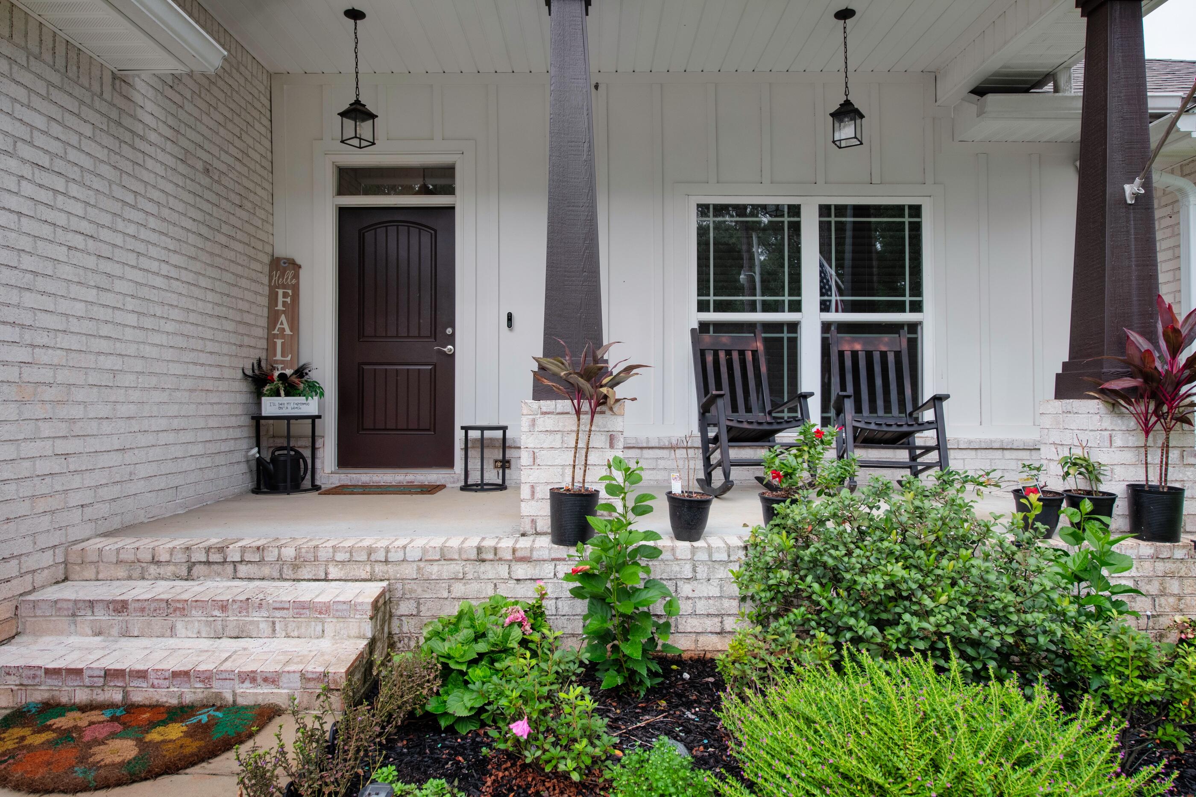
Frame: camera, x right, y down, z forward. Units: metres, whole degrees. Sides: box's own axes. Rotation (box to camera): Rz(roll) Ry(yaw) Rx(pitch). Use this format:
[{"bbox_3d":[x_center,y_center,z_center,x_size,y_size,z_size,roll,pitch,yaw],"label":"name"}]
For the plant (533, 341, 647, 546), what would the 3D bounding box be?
[{"bbox_3d":[-0.037,0.200,3.370,0.530,0.935,0.460,0,0,0],"label":"plant"}]

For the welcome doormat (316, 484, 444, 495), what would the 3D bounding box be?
[{"bbox_3d":[-1.539,0.662,5.304,0.790,0.017,0.450,0,-1,4],"label":"welcome doormat"}]

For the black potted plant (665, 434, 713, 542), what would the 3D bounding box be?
[{"bbox_3d":[0.431,0.412,3.446,0.225,0.490,0.225,0,-1,0],"label":"black potted plant"}]

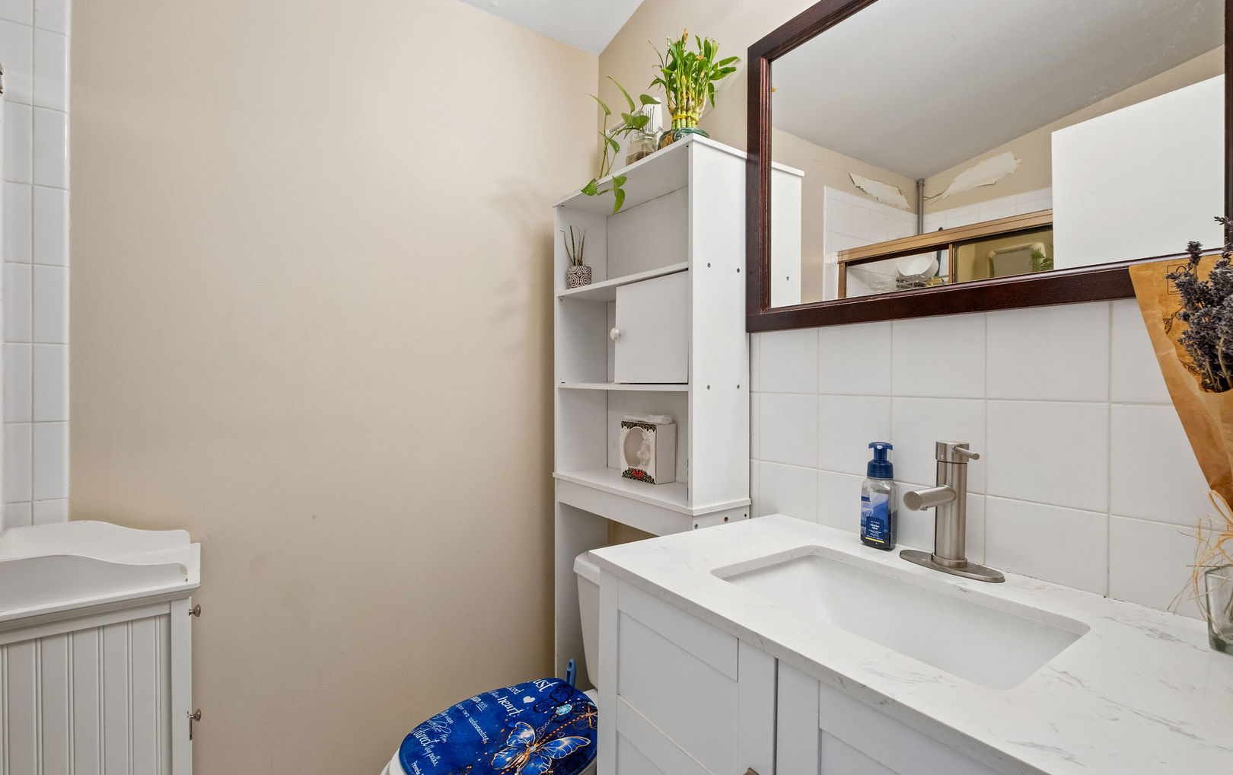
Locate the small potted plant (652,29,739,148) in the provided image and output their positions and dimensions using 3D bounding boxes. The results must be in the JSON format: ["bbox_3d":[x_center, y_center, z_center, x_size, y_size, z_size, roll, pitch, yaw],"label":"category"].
[{"bbox_3d":[0.181,-0.704,1.241,0.175,0.310,0.180,0,1,0],"label":"small potted plant"}]

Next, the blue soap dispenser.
[{"bbox_3d":[0.487,0.197,0.943,0.042,0.190,0.057,0,1,-43],"label":"blue soap dispenser"}]

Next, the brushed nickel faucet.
[{"bbox_3d":[0.503,0.192,0.805,0.165,0.203,0.148,0,1,-36],"label":"brushed nickel faucet"}]

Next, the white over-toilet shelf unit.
[{"bbox_3d":[0.061,0.293,1.417,0.203,1.690,0.608,0,1,-36],"label":"white over-toilet shelf unit"}]

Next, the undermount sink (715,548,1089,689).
[{"bbox_3d":[0.368,0.369,0.725,0.265,0.150,0.410,0,1,-36],"label":"undermount sink"}]

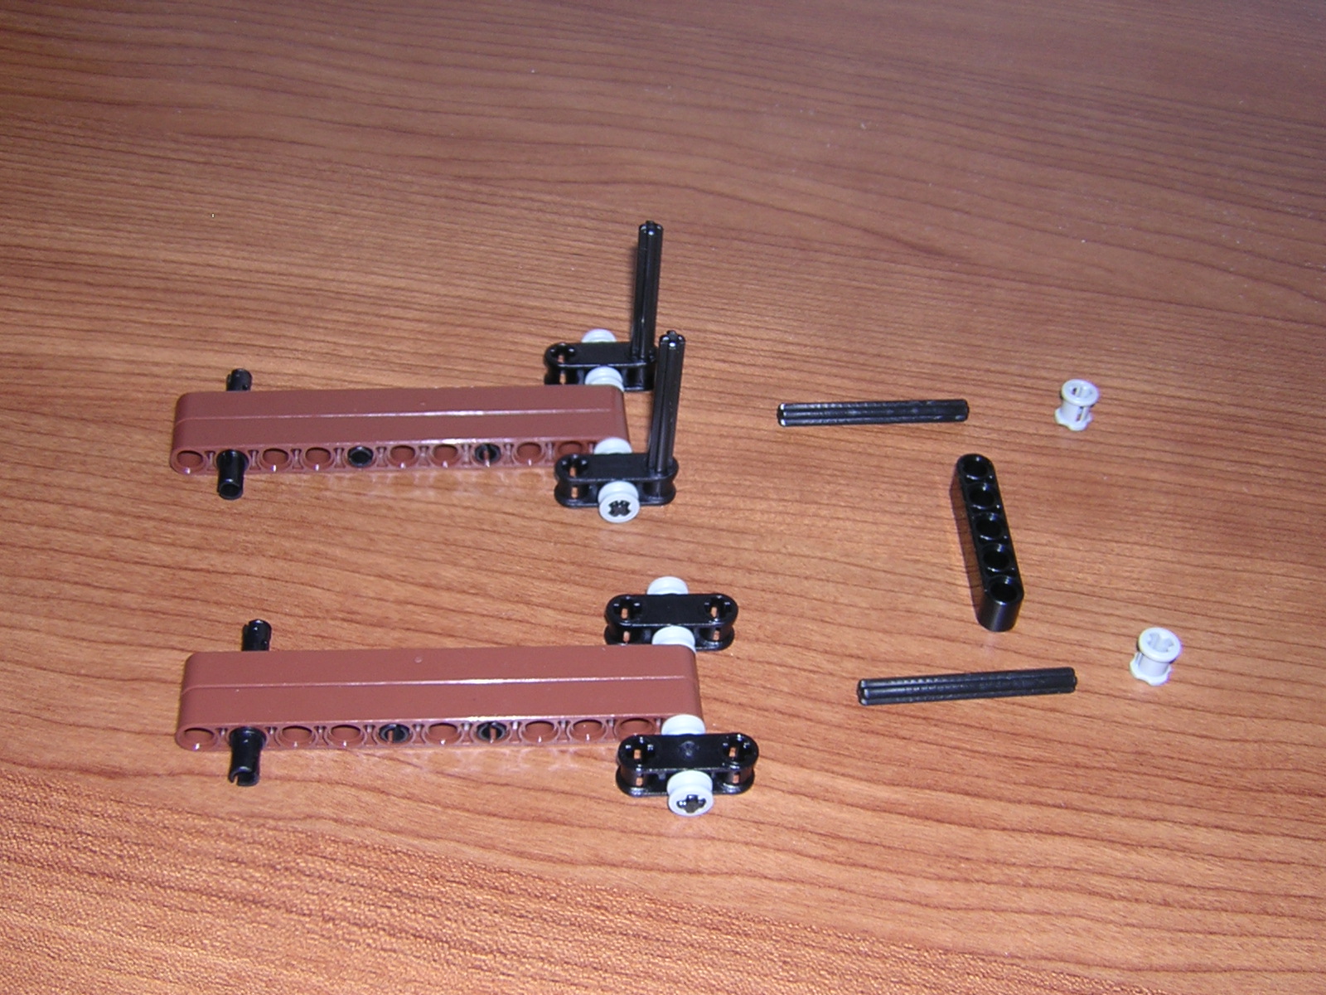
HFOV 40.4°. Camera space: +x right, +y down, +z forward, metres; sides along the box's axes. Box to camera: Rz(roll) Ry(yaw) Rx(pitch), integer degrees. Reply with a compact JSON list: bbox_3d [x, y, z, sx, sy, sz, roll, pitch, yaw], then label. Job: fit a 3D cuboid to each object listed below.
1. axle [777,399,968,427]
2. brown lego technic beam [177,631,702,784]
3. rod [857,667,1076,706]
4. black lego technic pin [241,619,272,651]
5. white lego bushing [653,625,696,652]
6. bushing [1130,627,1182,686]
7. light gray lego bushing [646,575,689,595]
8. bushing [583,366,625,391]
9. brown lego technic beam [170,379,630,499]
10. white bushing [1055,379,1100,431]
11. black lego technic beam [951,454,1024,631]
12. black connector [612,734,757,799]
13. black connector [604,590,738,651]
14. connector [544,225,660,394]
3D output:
[{"bbox_3d":[0.043,-0.017,0.366,0.040,0.005,0.005,-2,44,-7],"label":"axle"},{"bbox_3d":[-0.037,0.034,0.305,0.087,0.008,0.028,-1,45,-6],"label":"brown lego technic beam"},{"bbox_3d":[0.054,0.033,0.315,0.040,0.004,0.005,-2,45,-8],"label":"rod"},{"bbox_3d":[-0.070,0.028,0.307,0.006,0.006,0.016,-1,44,-5],"label":"black lego technic pin"},{"bbox_3d":[0.002,0.026,0.316,0.007,0.007,0.004,-1,44,-6],"label":"white lego bushing"},{"bbox_3d":[0.088,0.029,0.321,0.007,0.008,0.007,3,44,-3],"label":"bushing"},{"bbox_3d":[0.001,0.018,0.324,0.007,0.007,0.004,-1,45,-6],"label":"light gray lego bushing"},{"bbox_3d":[-0.012,-0.022,0.363,0.007,0.007,0.004,-2,44,-7],"label":"bushing"},{"bbox_3d":[-0.051,-0.013,0.351,0.088,0.007,0.016,-2,44,-7],"label":"brown lego technic beam"},{"bbox_3d":[0.085,-0.019,0.370,0.007,0.008,0.007,3,44,-3],"label":"white bushing"},{"bbox_3d":[0.061,0.008,0.339,0.007,0.008,0.040,1,44,-4],"label":"black lego technic beam"},{"bbox_3d":[0.004,0.044,0.297,0.024,0.008,0.008,-1,44,-6],"label":"black connector"},{"bbox_3d":[0.002,0.022,0.320,0.024,0.008,0.008,-1,44,-6],"label":"black connector"},{"bbox_3d":[-0.011,-0.037,0.356,0.024,0.040,0.008,-2,45,-7],"label":"connector"}]

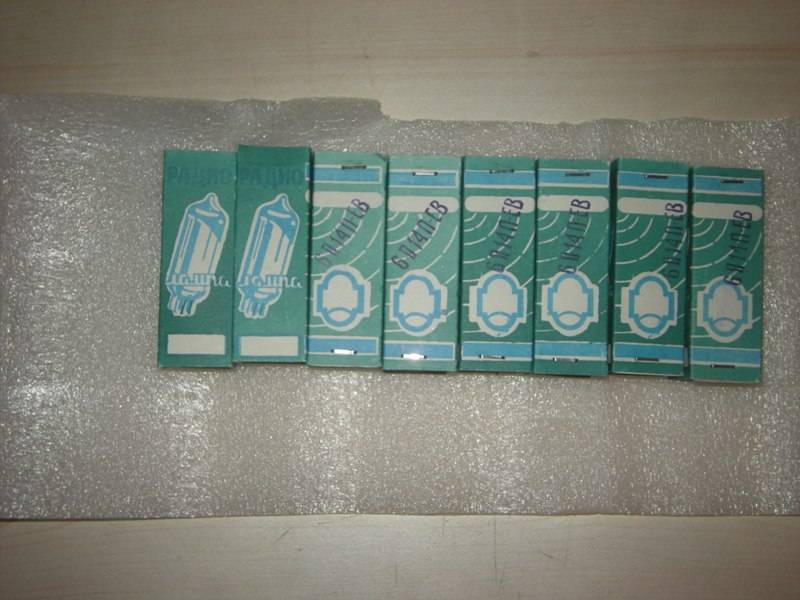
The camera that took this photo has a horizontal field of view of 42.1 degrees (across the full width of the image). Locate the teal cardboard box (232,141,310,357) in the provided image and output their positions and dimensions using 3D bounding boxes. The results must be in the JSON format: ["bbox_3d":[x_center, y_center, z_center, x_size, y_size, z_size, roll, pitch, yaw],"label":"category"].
[{"bbox_3d":[-0.048,-0.016,0.402,0.027,0.027,0.081,1,86,-2],"label":"teal cardboard box"}]

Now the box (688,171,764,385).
[{"bbox_3d":[0.123,-0.009,0.407,0.027,0.027,0.081,2,85,-2],"label":"box"}]

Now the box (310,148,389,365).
[{"bbox_3d":[-0.020,-0.014,0.403,0.027,0.027,0.081,2,86,-2],"label":"box"}]

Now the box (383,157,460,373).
[{"bbox_3d":[0.008,-0.013,0.404,0.027,0.027,0.081,1,86,-2],"label":"box"}]

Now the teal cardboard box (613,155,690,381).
[{"bbox_3d":[0.095,-0.012,0.406,0.027,0.027,0.081,3,85,-2],"label":"teal cardboard box"}]

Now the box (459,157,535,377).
[{"bbox_3d":[0.037,-0.013,0.404,0.027,0.027,0.081,2,86,-2],"label":"box"}]

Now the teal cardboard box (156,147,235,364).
[{"bbox_3d":[-0.076,-0.014,0.401,0.027,0.027,0.081,1,86,-2],"label":"teal cardboard box"}]

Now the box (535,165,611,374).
[{"bbox_3d":[0.065,-0.012,0.405,0.027,0.027,0.081,2,86,-2],"label":"box"}]

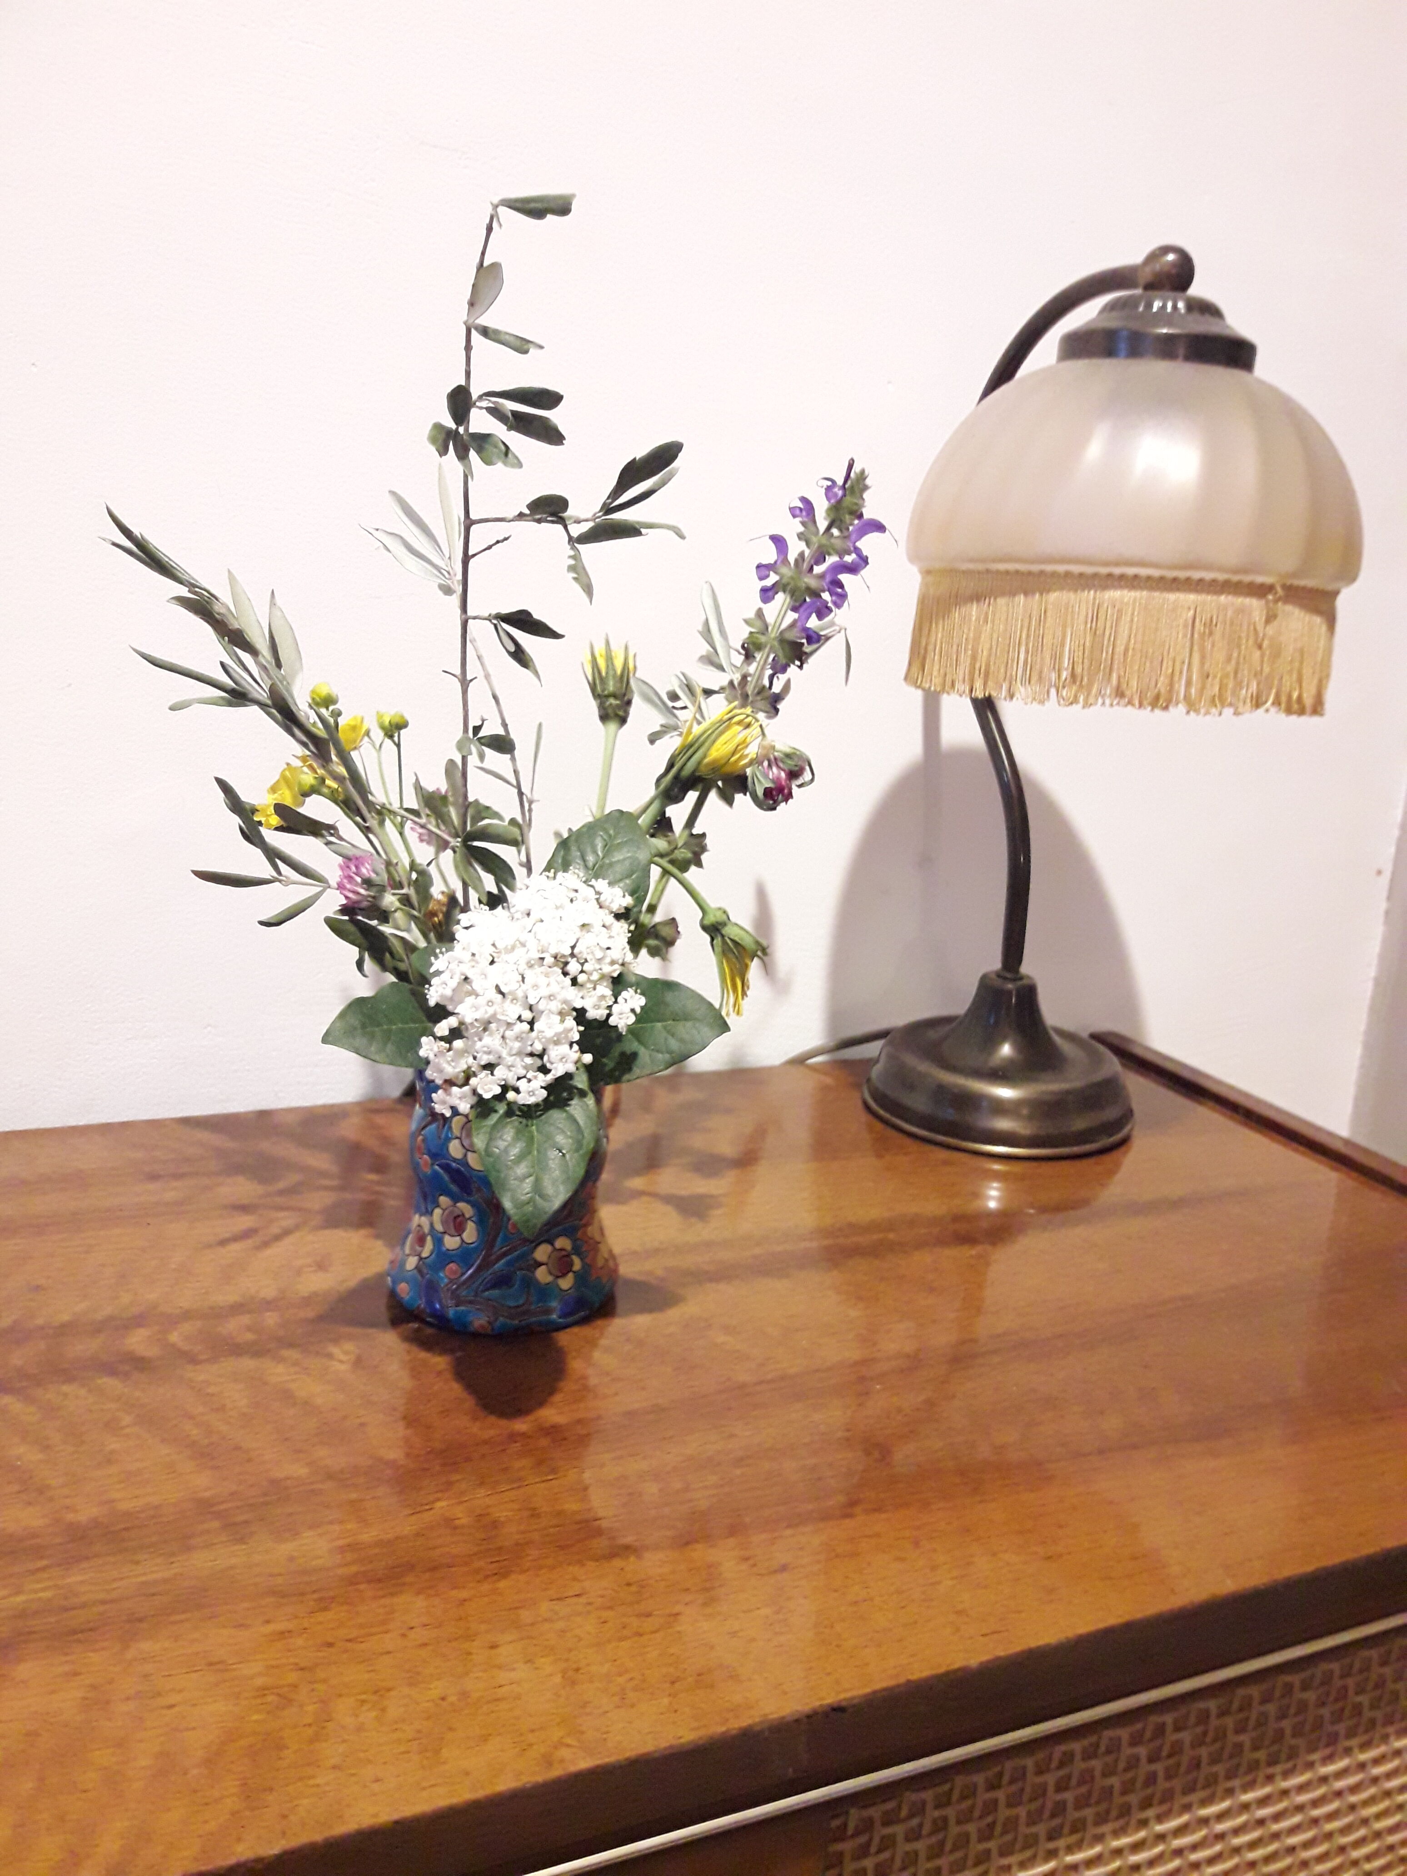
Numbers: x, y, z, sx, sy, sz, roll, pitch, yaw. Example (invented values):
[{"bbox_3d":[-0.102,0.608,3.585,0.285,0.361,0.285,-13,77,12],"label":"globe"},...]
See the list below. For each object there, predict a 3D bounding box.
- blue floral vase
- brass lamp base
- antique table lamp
[{"bbox_3d":[-0.071,0.083,0.547,0.083,0.094,0.083,-3,15,-23],"label":"blue floral vase"},{"bbox_3d":[0.150,0.053,0.762,0.135,0.075,0.135,3,14,-1],"label":"brass lamp base"},{"bbox_3d":[0.177,-0.098,0.692,0.192,0.405,0.220,-4,16,-29],"label":"antique table lamp"}]

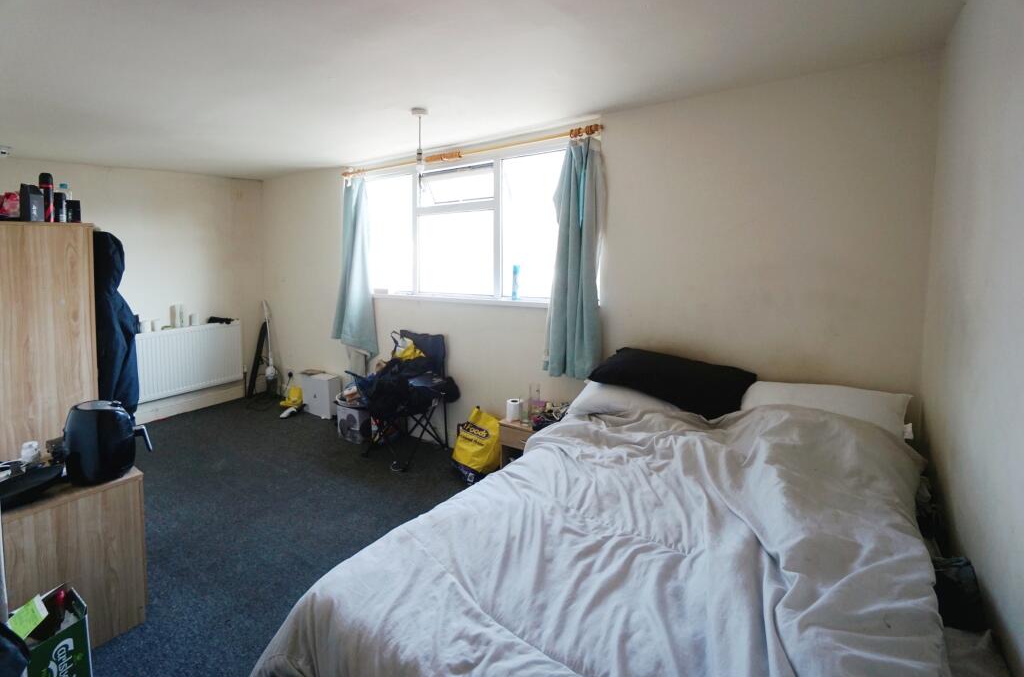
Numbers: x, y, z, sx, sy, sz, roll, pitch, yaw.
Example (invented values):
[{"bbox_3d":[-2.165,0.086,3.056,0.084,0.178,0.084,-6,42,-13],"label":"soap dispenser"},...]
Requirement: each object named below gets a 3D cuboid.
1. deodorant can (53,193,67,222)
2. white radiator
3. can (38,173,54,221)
[{"bbox_3d":[-2.042,-0.591,1.930,0.042,0.132,0.042,7,8,41],"label":"deodorant can"},{"bbox_3d":[-3.008,0.208,4.035,0.100,0.600,0.880,5,8,33],"label":"white radiator"},{"bbox_3d":[-2.092,-0.632,1.920,0.047,0.216,0.047,7,8,41],"label":"can"}]

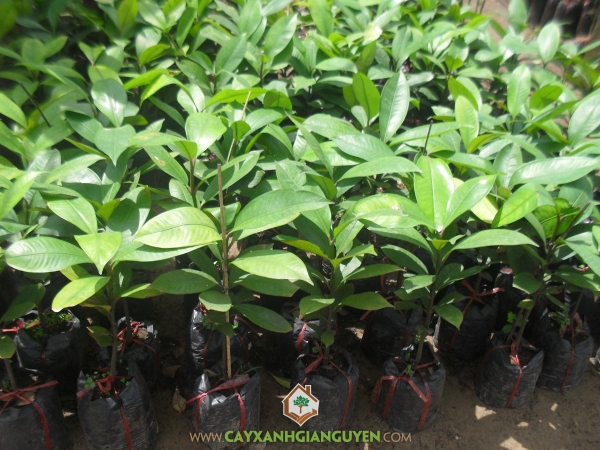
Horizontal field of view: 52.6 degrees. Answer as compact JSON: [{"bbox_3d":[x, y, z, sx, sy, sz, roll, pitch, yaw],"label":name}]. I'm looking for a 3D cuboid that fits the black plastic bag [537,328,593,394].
[{"bbox_3d":[0.692,0.336,1.558,0.155,0.160,0.155,4,25,-2],"label":"black plastic bag"}]

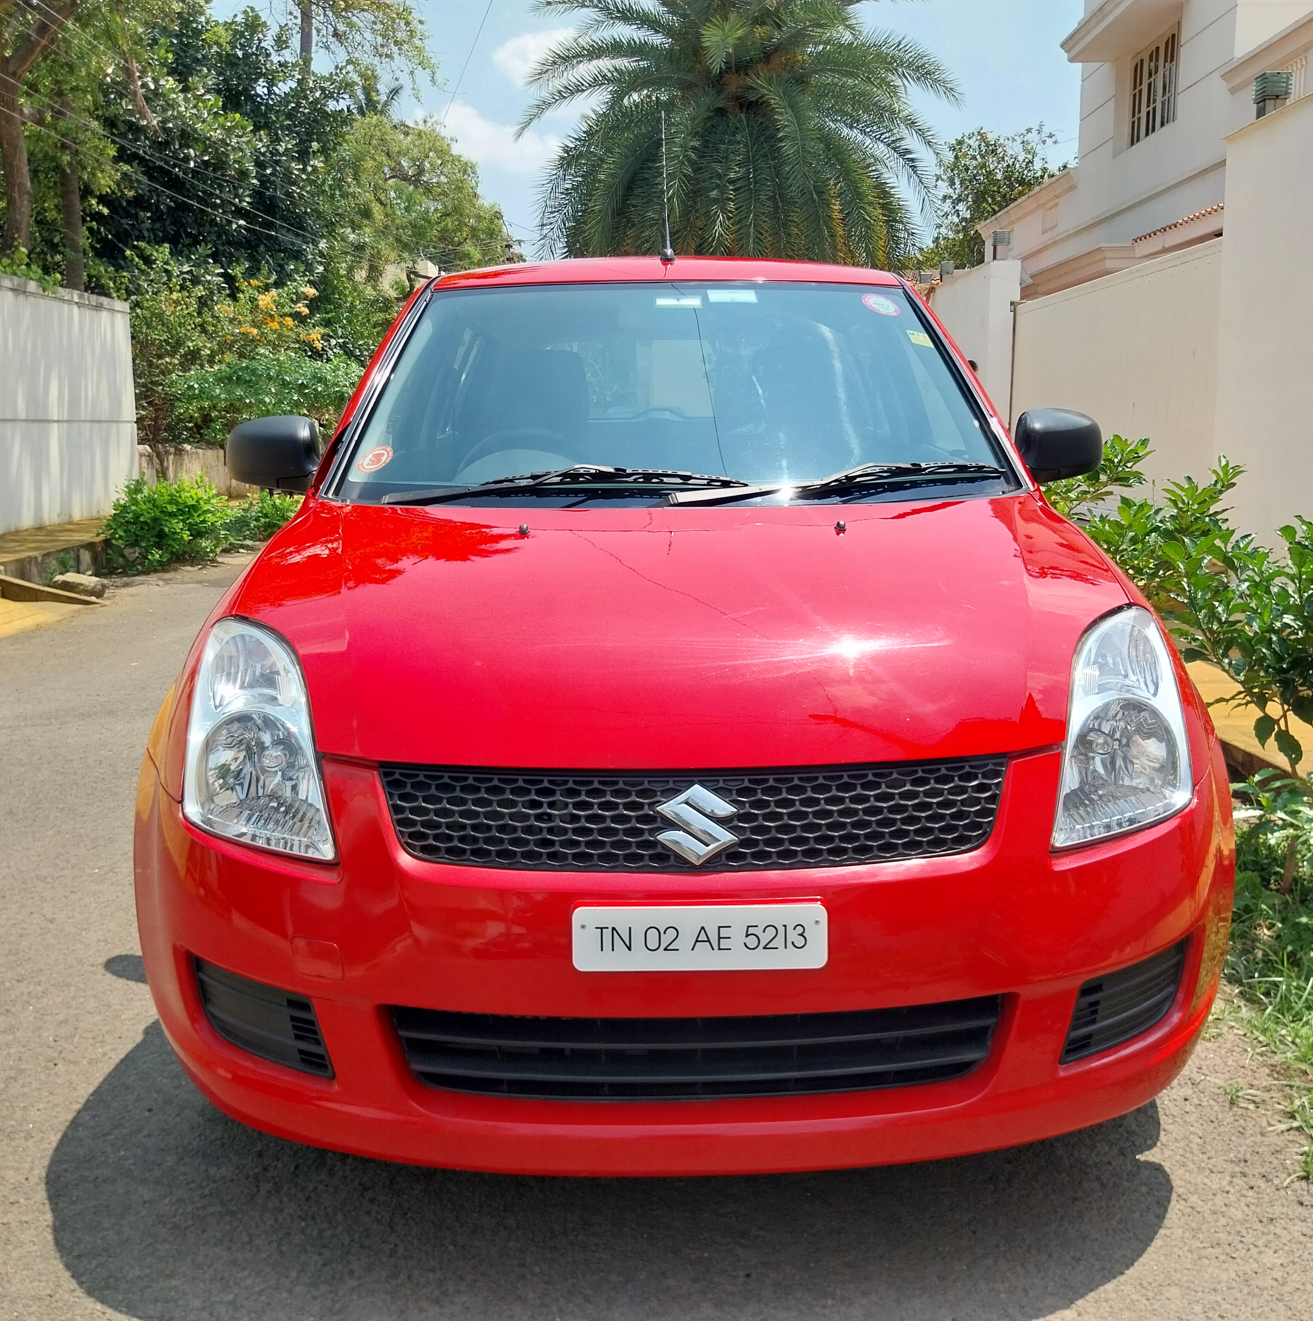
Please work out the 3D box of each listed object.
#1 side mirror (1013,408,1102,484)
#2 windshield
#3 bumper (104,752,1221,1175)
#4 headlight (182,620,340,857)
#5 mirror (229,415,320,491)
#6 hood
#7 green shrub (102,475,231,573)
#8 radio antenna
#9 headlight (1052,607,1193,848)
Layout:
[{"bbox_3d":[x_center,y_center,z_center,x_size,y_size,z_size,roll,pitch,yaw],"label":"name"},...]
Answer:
[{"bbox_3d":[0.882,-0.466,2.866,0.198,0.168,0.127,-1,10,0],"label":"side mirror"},{"bbox_3d":[0.032,-0.557,2.756,1.380,0.132,0.832,-1,46,0],"label":"windshield"},{"bbox_3d":[0.049,0.360,1.751,1.654,0.548,0.457,-1,10,0],"label":"bumper"},{"bbox_3d":[-0.530,0.088,1.806,0.279,0.274,0.365,1,10,8],"label":"headlight"},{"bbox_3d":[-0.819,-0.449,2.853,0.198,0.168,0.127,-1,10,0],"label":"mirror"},{"bbox_3d":[0.042,-0.084,2.018,1.401,0.213,1.035,-1,23,0],"label":"hood"},{"bbox_3d":[-4.288,-1.185,11.563,1.045,0.771,0.964,-1,10,0],"label":"green shrub"},{"bbox_3d":[0.020,-1.220,3.392,0.035,0.467,0.041,-1,-20,0],"label":"radio antenna"},{"bbox_3d":[0.621,0.076,1.815,0.279,0.274,0.365,-2,10,-9],"label":"headlight"}]

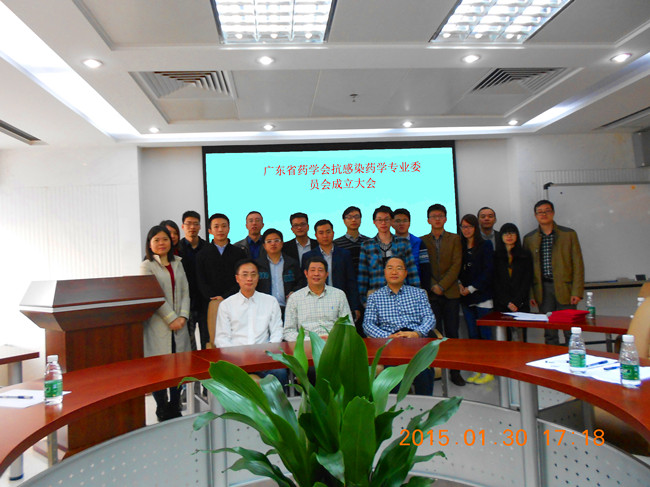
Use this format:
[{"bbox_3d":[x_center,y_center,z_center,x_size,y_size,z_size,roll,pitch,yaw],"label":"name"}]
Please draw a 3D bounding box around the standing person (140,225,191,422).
[{"bbox_3d":[-1.316,0.645,4.060,0.440,1.610,0.310,-2,-2,-30],"label":"standing person"}]

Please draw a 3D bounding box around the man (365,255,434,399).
[{"bbox_3d":[0.511,0.710,3.300,0.550,1.250,0.750,-3,-2,5],"label":"man"}]

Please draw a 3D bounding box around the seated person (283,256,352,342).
[{"bbox_3d":[-0.026,0.726,3.400,0.530,1.270,0.750,-3,-2,-2],"label":"seated person"}]

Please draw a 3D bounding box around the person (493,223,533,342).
[{"bbox_3d":[1.758,0.552,4.550,0.430,1.500,0.280,-3,-2,17],"label":"person"}]

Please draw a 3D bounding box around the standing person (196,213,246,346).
[{"bbox_3d":[-0.908,0.584,4.320,0.480,1.710,0.300,-2,-2,-12],"label":"standing person"}]

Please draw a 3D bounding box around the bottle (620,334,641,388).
[{"bbox_3d":[1.049,0.407,1.680,0.060,0.178,0.060,-3,-2,17],"label":"bottle"}]

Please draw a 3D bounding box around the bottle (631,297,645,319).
[{"bbox_3d":[1.841,0.399,2.830,0.060,0.178,0.060,-3,-2,17],"label":"bottle"}]

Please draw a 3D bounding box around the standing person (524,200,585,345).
[{"bbox_3d":[2.201,0.439,4.700,0.560,1.690,0.320,-4,-2,21],"label":"standing person"}]

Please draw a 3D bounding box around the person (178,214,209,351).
[{"bbox_3d":[-1.193,0.583,4.500,0.480,1.755,0.290,-2,-2,-14],"label":"person"}]

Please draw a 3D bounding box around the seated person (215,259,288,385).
[{"bbox_3d":[-0.489,0.745,3.250,0.510,1.270,0.750,-3,-2,-7],"label":"seated person"}]

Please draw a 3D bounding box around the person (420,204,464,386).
[{"bbox_3d":[1.157,0.483,4.720,0.460,1.735,0.300,-4,-2,18],"label":"person"}]

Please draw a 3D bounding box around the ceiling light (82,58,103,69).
[{"bbox_3d":[-1.376,-1.077,2.886,0.122,0.040,0.122,-3,-2,-6],"label":"ceiling light"}]

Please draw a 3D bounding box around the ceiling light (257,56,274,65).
[{"bbox_3d":[-0.368,-1.136,3.016,0.115,0.035,0.115,-3,-2,-6],"label":"ceiling light"}]

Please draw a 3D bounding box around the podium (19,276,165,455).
[{"bbox_3d":[-1.692,0.855,3.616,0.650,1.194,0.790,-4,-2,42],"label":"podium"}]

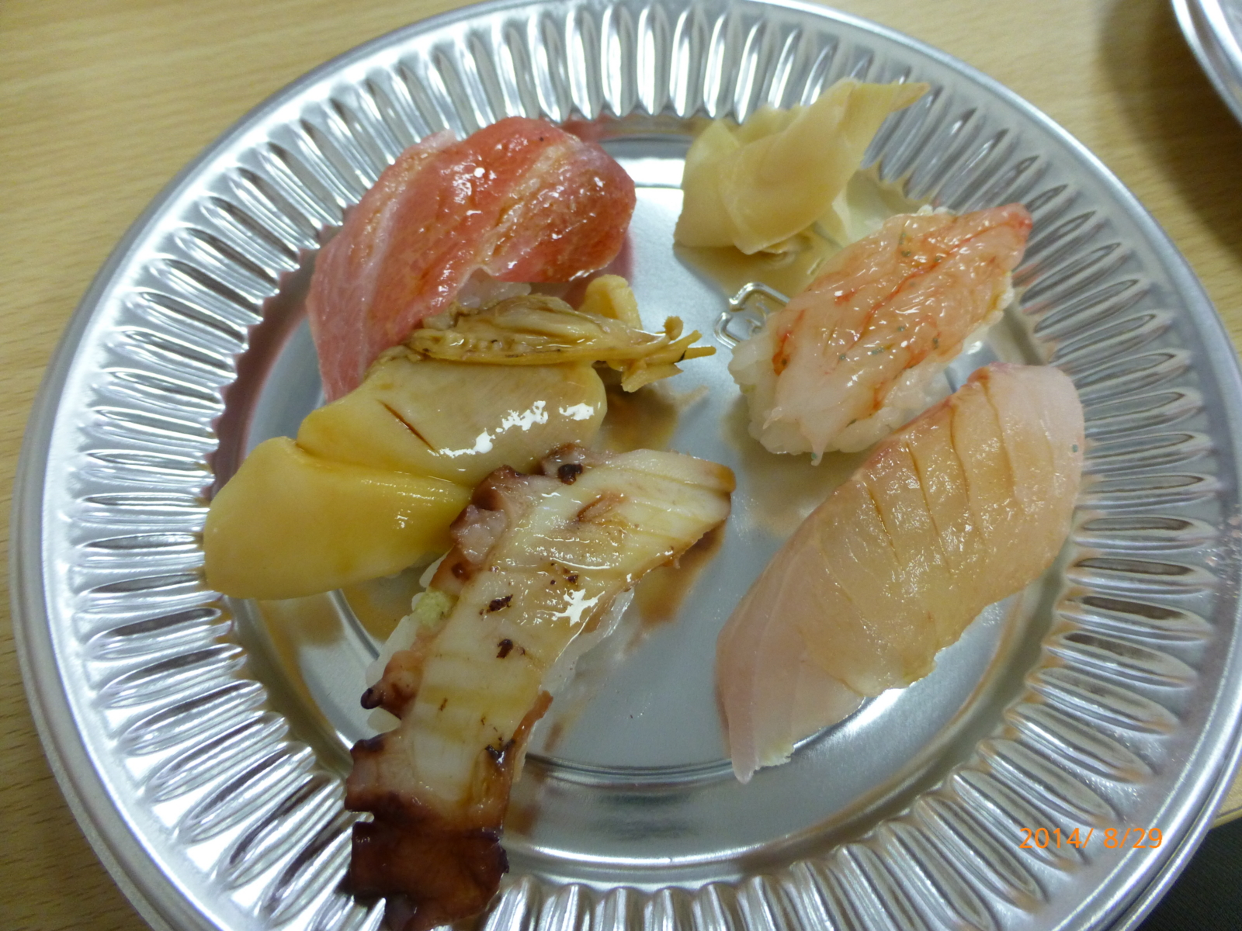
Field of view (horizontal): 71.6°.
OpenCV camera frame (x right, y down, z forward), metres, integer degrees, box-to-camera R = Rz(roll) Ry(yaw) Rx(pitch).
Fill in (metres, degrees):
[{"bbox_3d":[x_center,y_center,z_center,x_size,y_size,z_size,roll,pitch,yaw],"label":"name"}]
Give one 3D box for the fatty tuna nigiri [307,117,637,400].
[{"bbox_3d":[-0.034,-0.049,0.185,0.076,0.032,0.037,-33,68,-12],"label":"fatty tuna nigiri"}]

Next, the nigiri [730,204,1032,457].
[{"bbox_3d":[0.055,-0.033,0.175,0.068,0.030,0.031,-36,69,-14],"label":"nigiri"}]

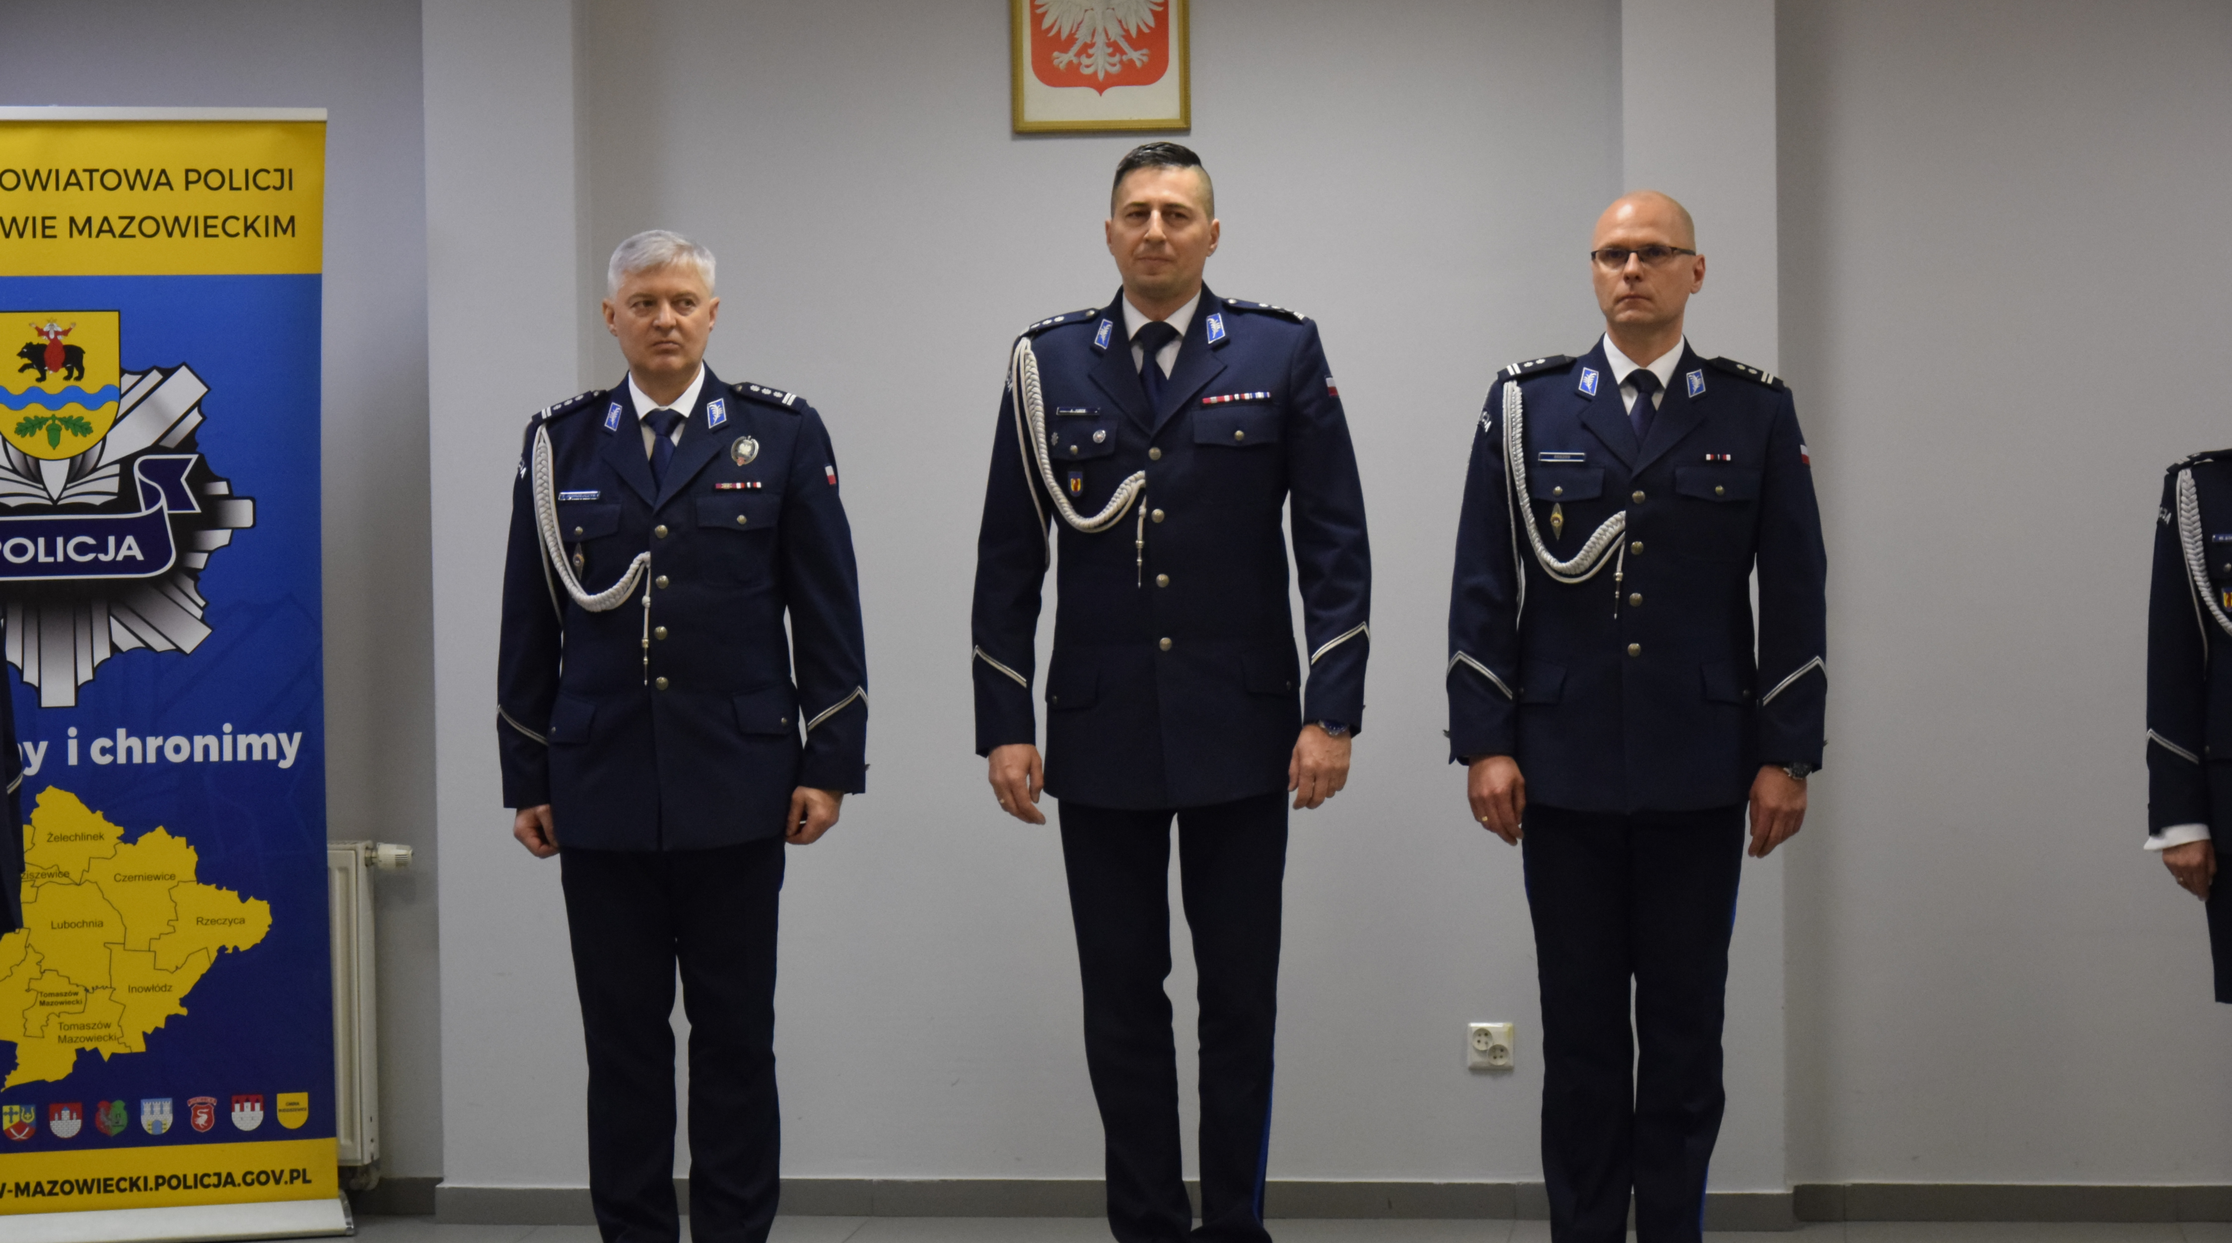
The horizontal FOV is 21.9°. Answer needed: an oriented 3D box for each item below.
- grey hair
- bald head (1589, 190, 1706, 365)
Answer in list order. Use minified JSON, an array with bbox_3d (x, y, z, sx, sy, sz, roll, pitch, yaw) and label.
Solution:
[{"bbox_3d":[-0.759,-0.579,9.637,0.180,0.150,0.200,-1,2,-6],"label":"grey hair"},{"bbox_3d":[0.869,-0.564,9.438,0.175,0.285,0.230,0,2,18],"label":"bald head"}]

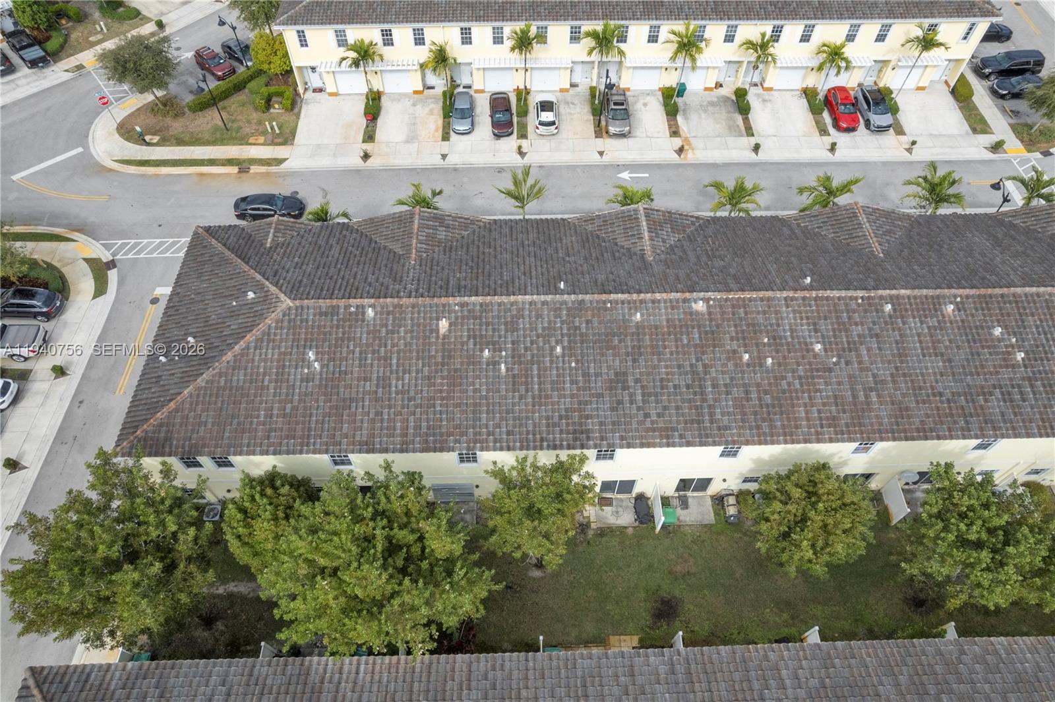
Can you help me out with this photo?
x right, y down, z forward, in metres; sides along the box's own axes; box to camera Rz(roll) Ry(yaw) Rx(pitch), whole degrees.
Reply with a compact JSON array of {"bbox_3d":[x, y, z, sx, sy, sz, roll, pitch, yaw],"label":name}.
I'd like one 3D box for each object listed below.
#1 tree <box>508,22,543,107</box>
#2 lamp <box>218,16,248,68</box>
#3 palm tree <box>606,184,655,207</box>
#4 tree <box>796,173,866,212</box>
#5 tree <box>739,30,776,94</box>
[{"bbox_3d":[-0.242,-22.236,51.018,2.600,6.600,2.600,-1,56,-1],"label":"tree"},{"bbox_3d":[-24.250,-25.242,53.968,1.650,5.150,0.650,32,62,20],"label":"lamp"},{"bbox_3d":[6.246,-7.787,41.367,3.000,6.400,3.000,-1,56,-1],"label":"palm tree"},{"bbox_3d":[18.293,-8.167,41.408,3.800,6.900,3.800,-1,56,-1],"label":"tree"},{"bbox_3d":[17.745,-21.857,51.303,3.000,6.400,3.000,-1,56,-1],"label":"tree"}]

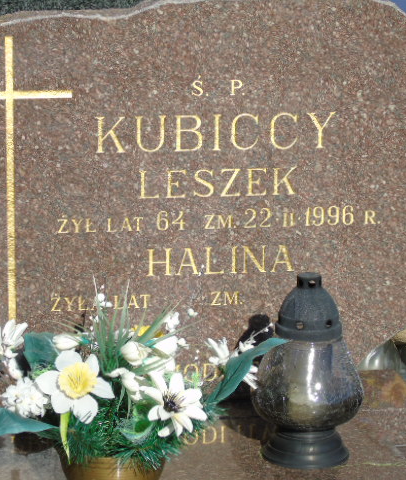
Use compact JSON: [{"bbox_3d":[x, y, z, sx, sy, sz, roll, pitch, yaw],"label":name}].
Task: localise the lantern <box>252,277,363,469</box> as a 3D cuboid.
[{"bbox_3d":[0.158,0.190,2.618,0.168,0.285,0.168,-1,13,-8],"label":"lantern"}]

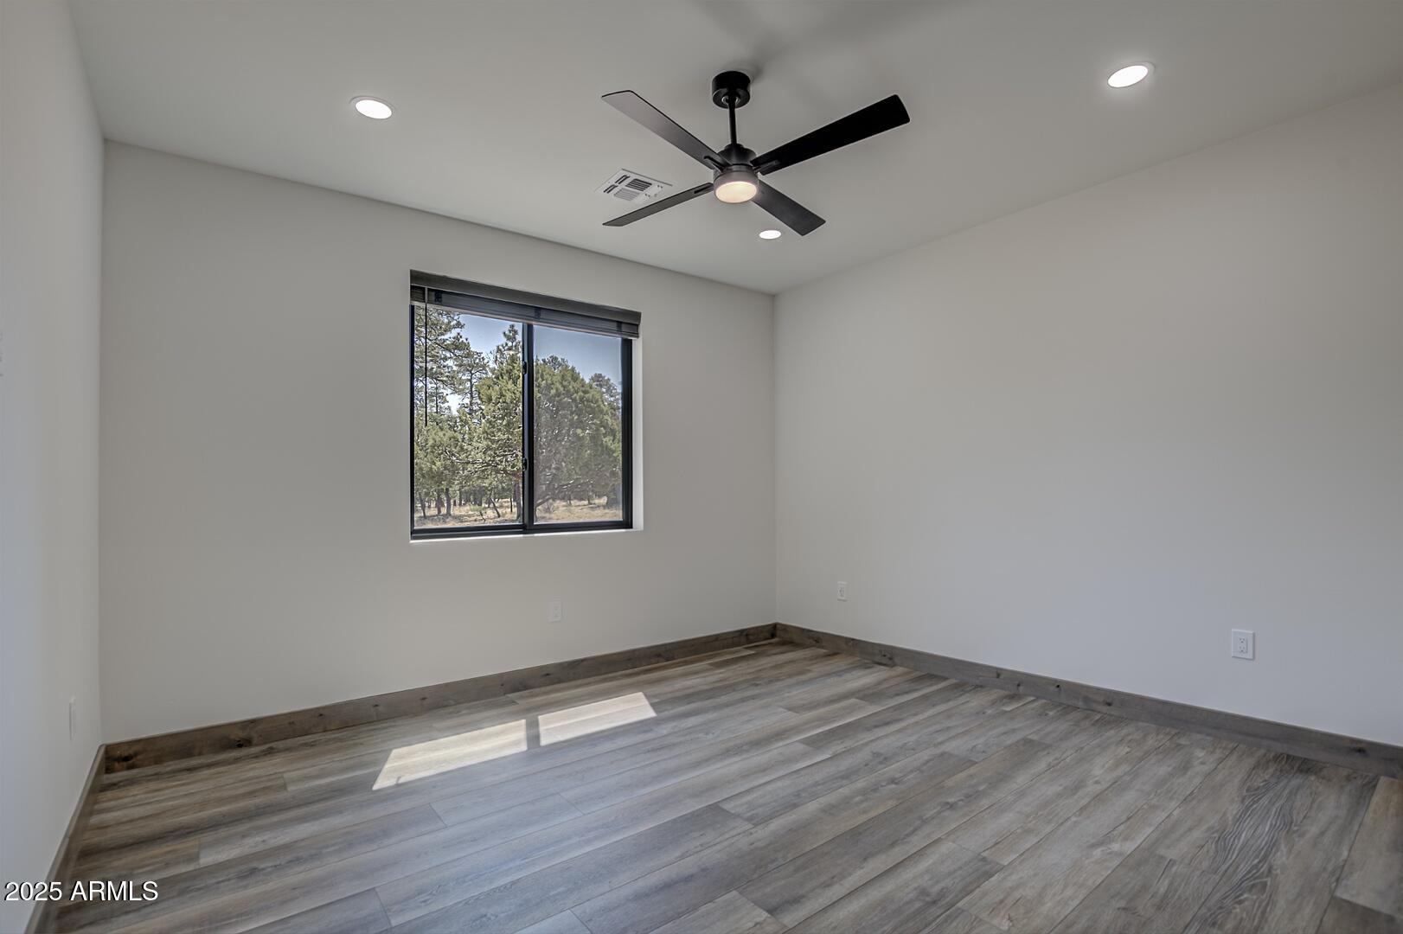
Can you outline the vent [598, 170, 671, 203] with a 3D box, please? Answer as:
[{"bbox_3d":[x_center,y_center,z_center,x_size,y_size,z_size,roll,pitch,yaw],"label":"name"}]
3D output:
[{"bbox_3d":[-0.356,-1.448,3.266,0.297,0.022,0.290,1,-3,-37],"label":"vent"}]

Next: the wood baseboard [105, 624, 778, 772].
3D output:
[{"bbox_3d":[-0.985,1.276,3.815,3.877,0.128,0.020,1,-3,-37],"label":"wood baseboard"}]

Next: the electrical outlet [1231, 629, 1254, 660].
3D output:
[{"bbox_3d":[2.436,0.801,2.804,0.010,0.120,0.074,1,-3,-39],"label":"electrical outlet"}]

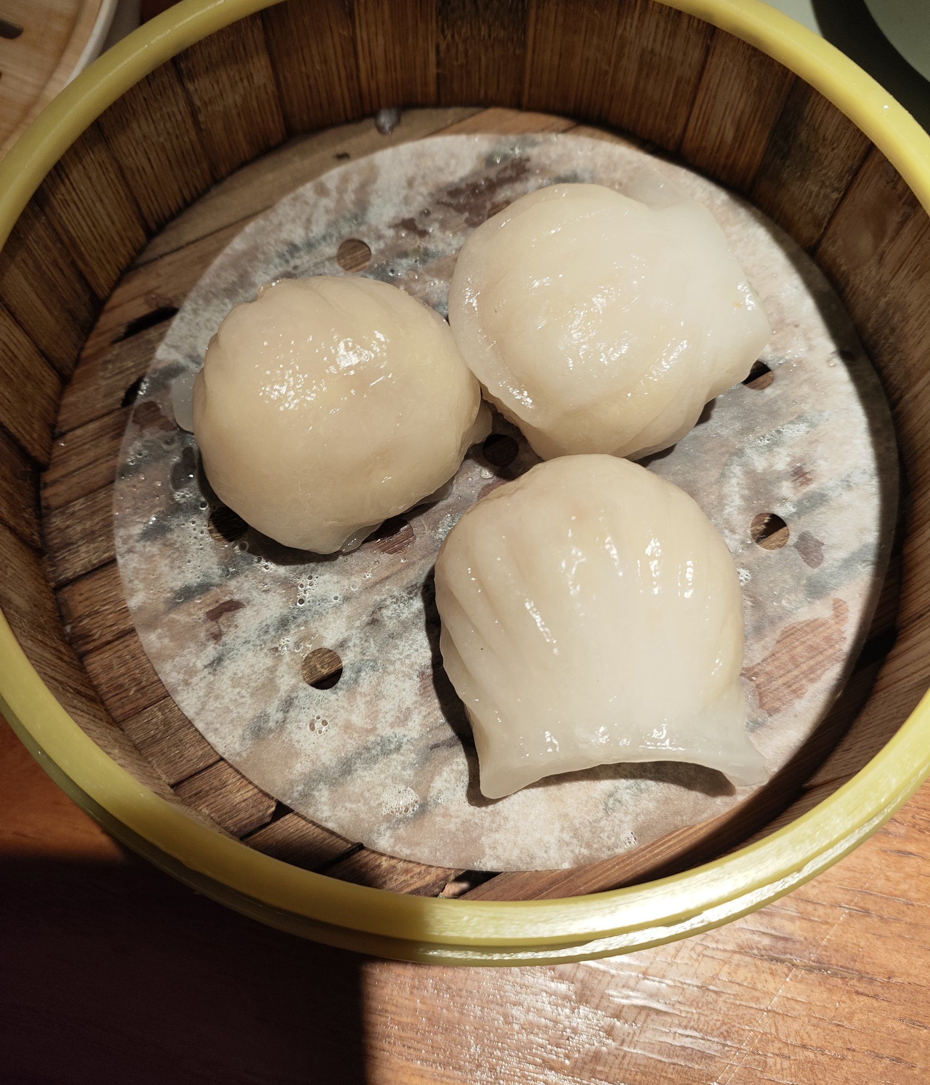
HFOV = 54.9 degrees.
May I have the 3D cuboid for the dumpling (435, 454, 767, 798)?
[{"bbox_3d":[0.021,0.011,0.144,0.050,0.030,0.058,-4,73,-4],"label":"dumpling"}]

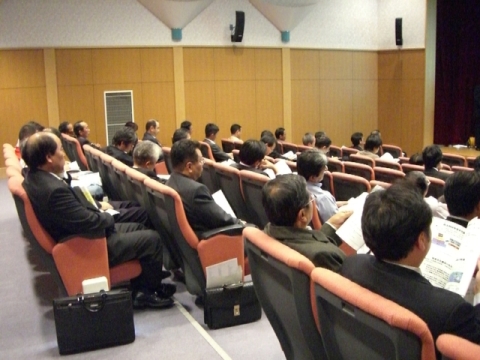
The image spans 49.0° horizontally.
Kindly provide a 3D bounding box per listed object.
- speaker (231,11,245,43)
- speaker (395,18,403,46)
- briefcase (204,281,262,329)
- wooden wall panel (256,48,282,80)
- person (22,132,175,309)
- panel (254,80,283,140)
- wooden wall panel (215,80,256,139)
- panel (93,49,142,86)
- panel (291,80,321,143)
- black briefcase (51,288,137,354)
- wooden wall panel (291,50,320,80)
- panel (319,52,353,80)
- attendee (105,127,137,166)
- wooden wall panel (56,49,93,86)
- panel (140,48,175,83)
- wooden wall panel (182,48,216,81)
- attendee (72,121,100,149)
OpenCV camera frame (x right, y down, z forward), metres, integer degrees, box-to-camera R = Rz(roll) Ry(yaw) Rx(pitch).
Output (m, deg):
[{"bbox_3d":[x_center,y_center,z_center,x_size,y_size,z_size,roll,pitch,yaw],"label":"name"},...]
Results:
[{"bbox_3d":[-0.019,-2.972,10.200,0.150,0.620,0.160,-7,20,-29],"label":"speaker"},{"bbox_3d":[3.460,-3.205,11.450,0.140,0.620,0.150,6,16,35],"label":"speaker"},{"bbox_3d":[-0.052,0.814,3.502,0.365,0.275,0.110,-6,12,-25],"label":"briefcase"},{"bbox_3d":[0.596,-2.370,10.811,0.645,0.660,0.050,-6,11,-25],"label":"wooden wall panel"},{"bbox_3d":[-0.843,0.278,3.264,0.950,1.220,0.530,-6,11,-25],"label":"person"},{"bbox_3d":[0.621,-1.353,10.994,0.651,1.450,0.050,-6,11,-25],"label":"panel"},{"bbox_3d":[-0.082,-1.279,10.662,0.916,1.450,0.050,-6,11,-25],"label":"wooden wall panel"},{"bbox_3d":[-2.206,-2.046,9.466,0.924,0.660,0.050,-6,11,-25],"label":"panel"},{"bbox_3d":[1.427,-1.453,11.431,0.772,1.462,0.050,-6,12,-25],"label":"panel"},{"bbox_3d":[-0.821,0.767,2.942,0.425,0.335,0.130,-6,11,-25],"label":"black briefcase"},{"bbox_3d":[1.396,-2.483,11.244,0.772,0.680,0.050,-6,12,-25],"label":"wooden wall panel"},{"bbox_3d":[2.119,-2.518,11.542,0.914,0.660,0.050,-6,11,-25],"label":"panel"},{"bbox_3d":[-0.966,0.045,5.273,0.780,1.180,0.500,-7,12,-28],"label":"attendee"},{"bbox_3d":[-2.904,-1.988,9.227,0.673,0.687,0.050,-6,12,-25],"label":"wooden wall panel"},{"bbox_3d":[-1.544,-2.165,9.859,0.651,0.680,0.050,-6,12,-25],"label":"panel"},{"bbox_3d":[-0.792,-2.220,10.150,0.657,0.660,0.050,-6,11,-25],"label":"wooden wall panel"},{"bbox_3d":[-1.896,-0.232,7.188,0.780,1.220,0.500,-7,12,-30],"label":"attendee"}]

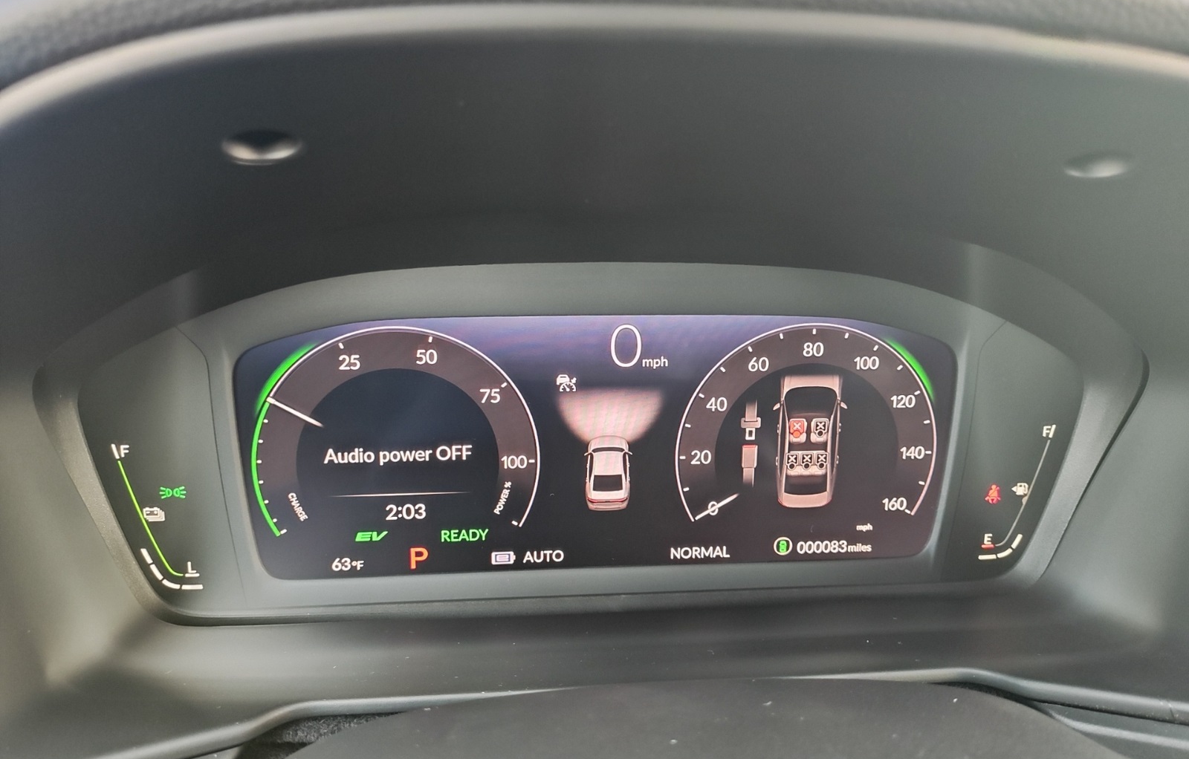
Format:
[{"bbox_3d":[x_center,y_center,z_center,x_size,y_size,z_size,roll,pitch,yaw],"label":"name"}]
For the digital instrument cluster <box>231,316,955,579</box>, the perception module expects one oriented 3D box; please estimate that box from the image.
[{"bbox_3d":[0.004,0.022,0.301,0.244,0.091,0.020,-1,12,-6],"label":"digital instrument cluster"}]

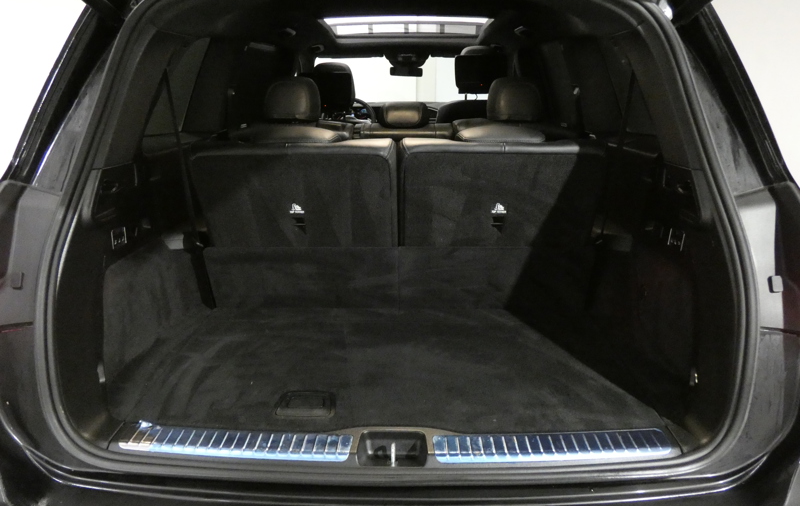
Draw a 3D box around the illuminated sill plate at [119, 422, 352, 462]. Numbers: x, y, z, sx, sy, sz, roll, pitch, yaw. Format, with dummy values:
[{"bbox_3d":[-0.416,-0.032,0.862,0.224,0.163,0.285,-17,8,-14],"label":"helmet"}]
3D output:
[{"bbox_3d":[-0.303,0.353,1.033,0.430,0.020,0.068,1,20,4],"label":"illuminated sill plate"}]

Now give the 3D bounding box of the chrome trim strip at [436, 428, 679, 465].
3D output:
[{"bbox_3d":[0.283,0.357,1.025,0.440,0.020,0.068,-1,20,-2],"label":"chrome trim strip"}]

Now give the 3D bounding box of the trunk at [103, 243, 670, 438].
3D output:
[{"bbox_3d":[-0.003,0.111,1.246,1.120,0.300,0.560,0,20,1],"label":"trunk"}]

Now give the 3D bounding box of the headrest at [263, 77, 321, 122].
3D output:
[{"bbox_3d":[-0.417,-0.595,2.150,0.215,0.175,0.110,0,20,1],"label":"headrest"}]

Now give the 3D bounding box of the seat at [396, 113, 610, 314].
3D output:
[{"bbox_3d":[0.250,-0.093,1.539,0.510,0.480,0.240,0,20,1],"label":"seat"}]

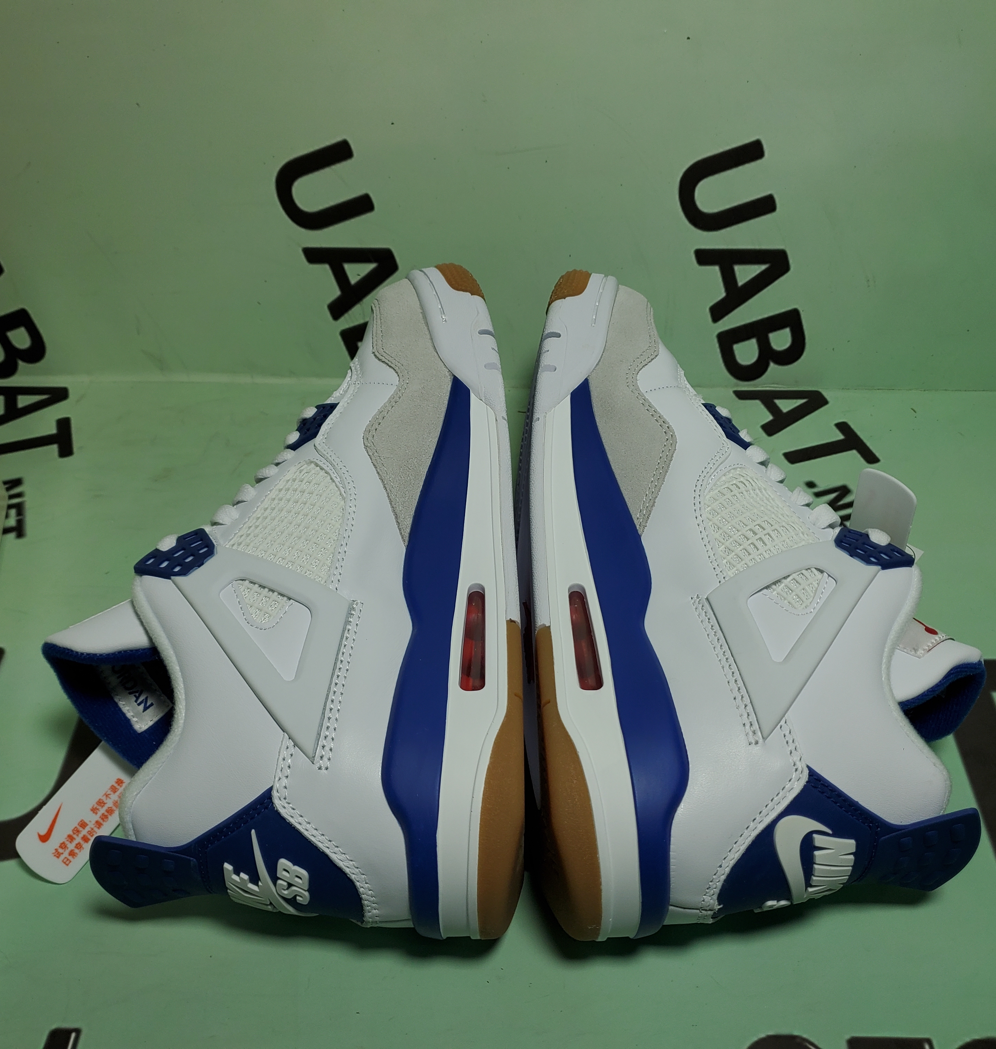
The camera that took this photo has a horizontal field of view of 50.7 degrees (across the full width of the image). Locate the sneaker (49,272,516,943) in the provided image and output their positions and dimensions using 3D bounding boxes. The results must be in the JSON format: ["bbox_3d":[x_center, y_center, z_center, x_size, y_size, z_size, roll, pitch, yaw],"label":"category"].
[{"bbox_3d":[-0.071,0.007,0.411,0.158,0.110,0.300,-2,48,1],"label":"sneaker"}]

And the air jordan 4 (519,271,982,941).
[{"bbox_3d":[0.089,0.010,0.414,0.158,0.110,0.300,2,48,-4],"label":"air jordan 4"}]

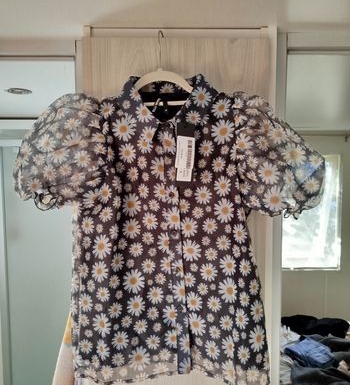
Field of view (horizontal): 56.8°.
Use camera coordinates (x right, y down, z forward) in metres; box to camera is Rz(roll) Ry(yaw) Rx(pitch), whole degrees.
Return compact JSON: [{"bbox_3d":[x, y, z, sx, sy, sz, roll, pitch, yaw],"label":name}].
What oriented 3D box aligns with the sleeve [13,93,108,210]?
[{"bbox_3d":[-0.297,-0.106,0.840,0.240,0.290,0.160,0,3,0],"label":"sleeve"}]

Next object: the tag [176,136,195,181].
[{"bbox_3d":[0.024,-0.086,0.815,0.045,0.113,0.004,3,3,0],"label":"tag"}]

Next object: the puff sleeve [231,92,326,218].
[{"bbox_3d":[0.269,-0.099,0.840,0.240,0.310,0.160,0,3,0],"label":"puff sleeve"}]

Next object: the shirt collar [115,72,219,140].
[{"bbox_3d":[-0.022,-0.224,0.835,0.255,0.165,0.110,0,3,0],"label":"shirt collar"}]

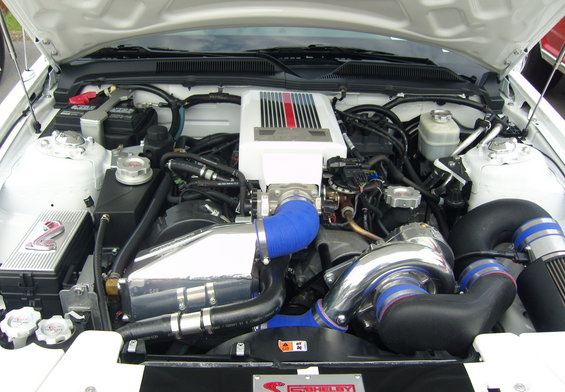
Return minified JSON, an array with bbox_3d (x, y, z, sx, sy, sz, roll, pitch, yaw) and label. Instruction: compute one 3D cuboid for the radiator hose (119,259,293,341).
[{"bbox_3d":[-0.156,0.218,1.144,0.335,0.105,0.180,0,29,0],"label":"radiator hose"}]

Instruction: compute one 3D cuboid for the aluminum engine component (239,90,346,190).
[{"bbox_3d":[0.016,-0.147,1.496,0.262,0.125,0.440,1,29,-3],"label":"aluminum engine component"}]

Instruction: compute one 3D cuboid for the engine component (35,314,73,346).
[{"bbox_3d":[-0.425,0.250,1.035,0.069,0.025,0.069,0,39,0],"label":"engine component"}]

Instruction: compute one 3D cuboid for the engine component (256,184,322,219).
[{"bbox_3d":[0.010,0.013,1.322,0.148,0.100,0.080,1,29,-3],"label":"engine component"}]

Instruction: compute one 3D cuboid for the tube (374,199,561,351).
[{"bbox_3d":[0.390,0.166,1.155,0.390,0.190,0.310,0,29,0],"label":"tube"}]

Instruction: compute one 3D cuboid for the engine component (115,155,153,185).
[{"bbox_3d":[-0.351,-0.064,1.311,0.089,0.037,0.089,1,29,-3],"label":"engine component"}]

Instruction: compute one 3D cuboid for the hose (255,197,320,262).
[{"bbox_3d":[0.012,0.068,1.215,0.138,0.100,0.160,1,29,-3],"label":"hose"}]

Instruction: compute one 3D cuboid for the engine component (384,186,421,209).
[{"bbox_3d":[0.277,0.002,1.275,0.078,0.025,0.078,4,29,-2],"label":"engine component"}]

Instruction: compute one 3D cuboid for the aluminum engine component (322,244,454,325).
[{"bbox_3d":[0.204,0.182,1.120,0.260,0.190,0.140,1,29,-3],"label":"aluminum engine component"}]

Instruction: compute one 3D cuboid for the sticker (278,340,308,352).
[{"bbox_3d":[0.020,0.283,1.045,0.055,0.002,0.023,0,41,0],"label":"sticker"}]

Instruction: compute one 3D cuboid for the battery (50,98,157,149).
[{"bbox_3d":[-0.525,-0.195,1.690,0.242,0.180,0.178,1,29,-3],"label":"battery"}]

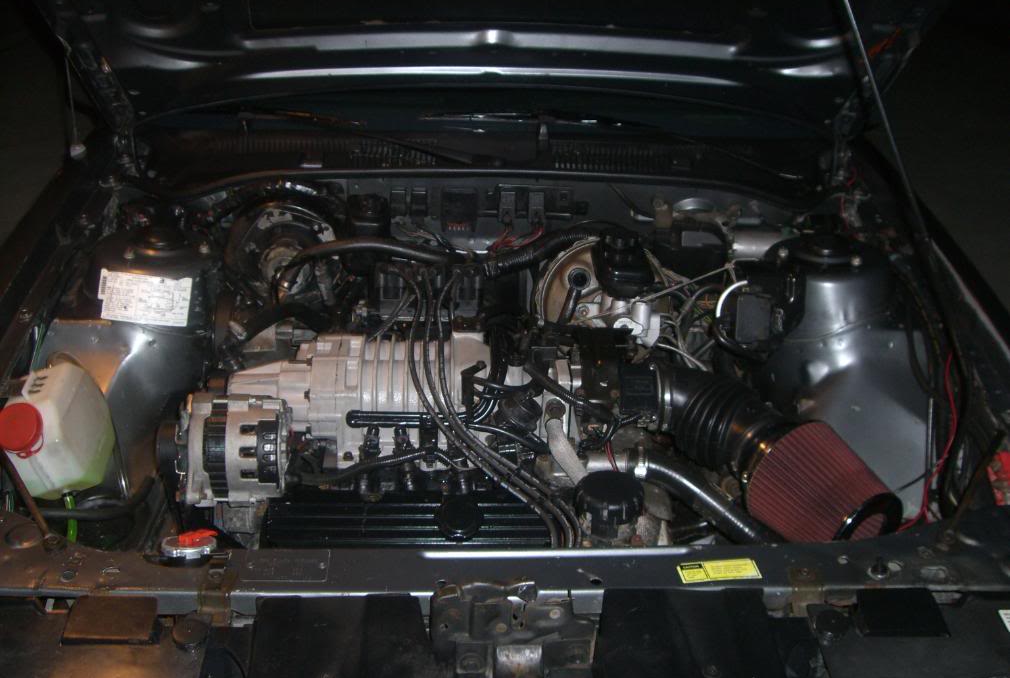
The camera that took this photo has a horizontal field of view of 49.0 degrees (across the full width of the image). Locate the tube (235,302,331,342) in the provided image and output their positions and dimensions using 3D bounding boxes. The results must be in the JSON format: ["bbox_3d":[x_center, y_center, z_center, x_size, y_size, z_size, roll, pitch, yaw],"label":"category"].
[{"bbox_3d":[-0.327,-0.024,1.630,0.145,0.050,0.055,0,27,0],"label":"tube"}]

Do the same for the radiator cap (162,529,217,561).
[{"bbox_3d":[-0.366,0.240,1.285,0.066,0.032,0.066,0,12,0],"label":"radiator cap"}]

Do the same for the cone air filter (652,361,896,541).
[{"bbox_3d":[0.346,0.155,1.440,0.320,0.170,0.160,32,40,28],"label":"cone air filter"}]

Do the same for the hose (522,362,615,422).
[{"bbox_3d":[0.085,0.070,1.490,0.124,0.060,0.060,0,27,0],"label":"hose"}]

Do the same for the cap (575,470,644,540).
[{"bbox_3d":[0.131,0.206,1.390,0.084,0.050,0.084,0,27,0],"label":"cap"}]

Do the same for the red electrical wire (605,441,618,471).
[{"bbox_3d":[0.139,0.152,1.450,0.018,0.036,0.020,0,27,0],"label":"red electrical wire"}]

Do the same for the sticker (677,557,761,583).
[{"bbox_3d":[0.240,0.262,1.249,0.085,0.002,0.038,-4,27,-7],"label":"sticker"}]

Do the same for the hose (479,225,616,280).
[{"bbox_3d":[0.067,-0.135,1.710,0.210,0.060,0.075,6,28,11],"label":"hose"}]

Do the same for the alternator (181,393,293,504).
[{"bbox_3d":[-0.351,0.142,1.430,0.150,0.146,0.142,0,27,0],"label":"alternator"}]

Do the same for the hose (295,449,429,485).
[{"bbox_3d":[-0.185,0.164,1.430,0.175,0.042,0.040,0,27,0],"label":"hose"}]

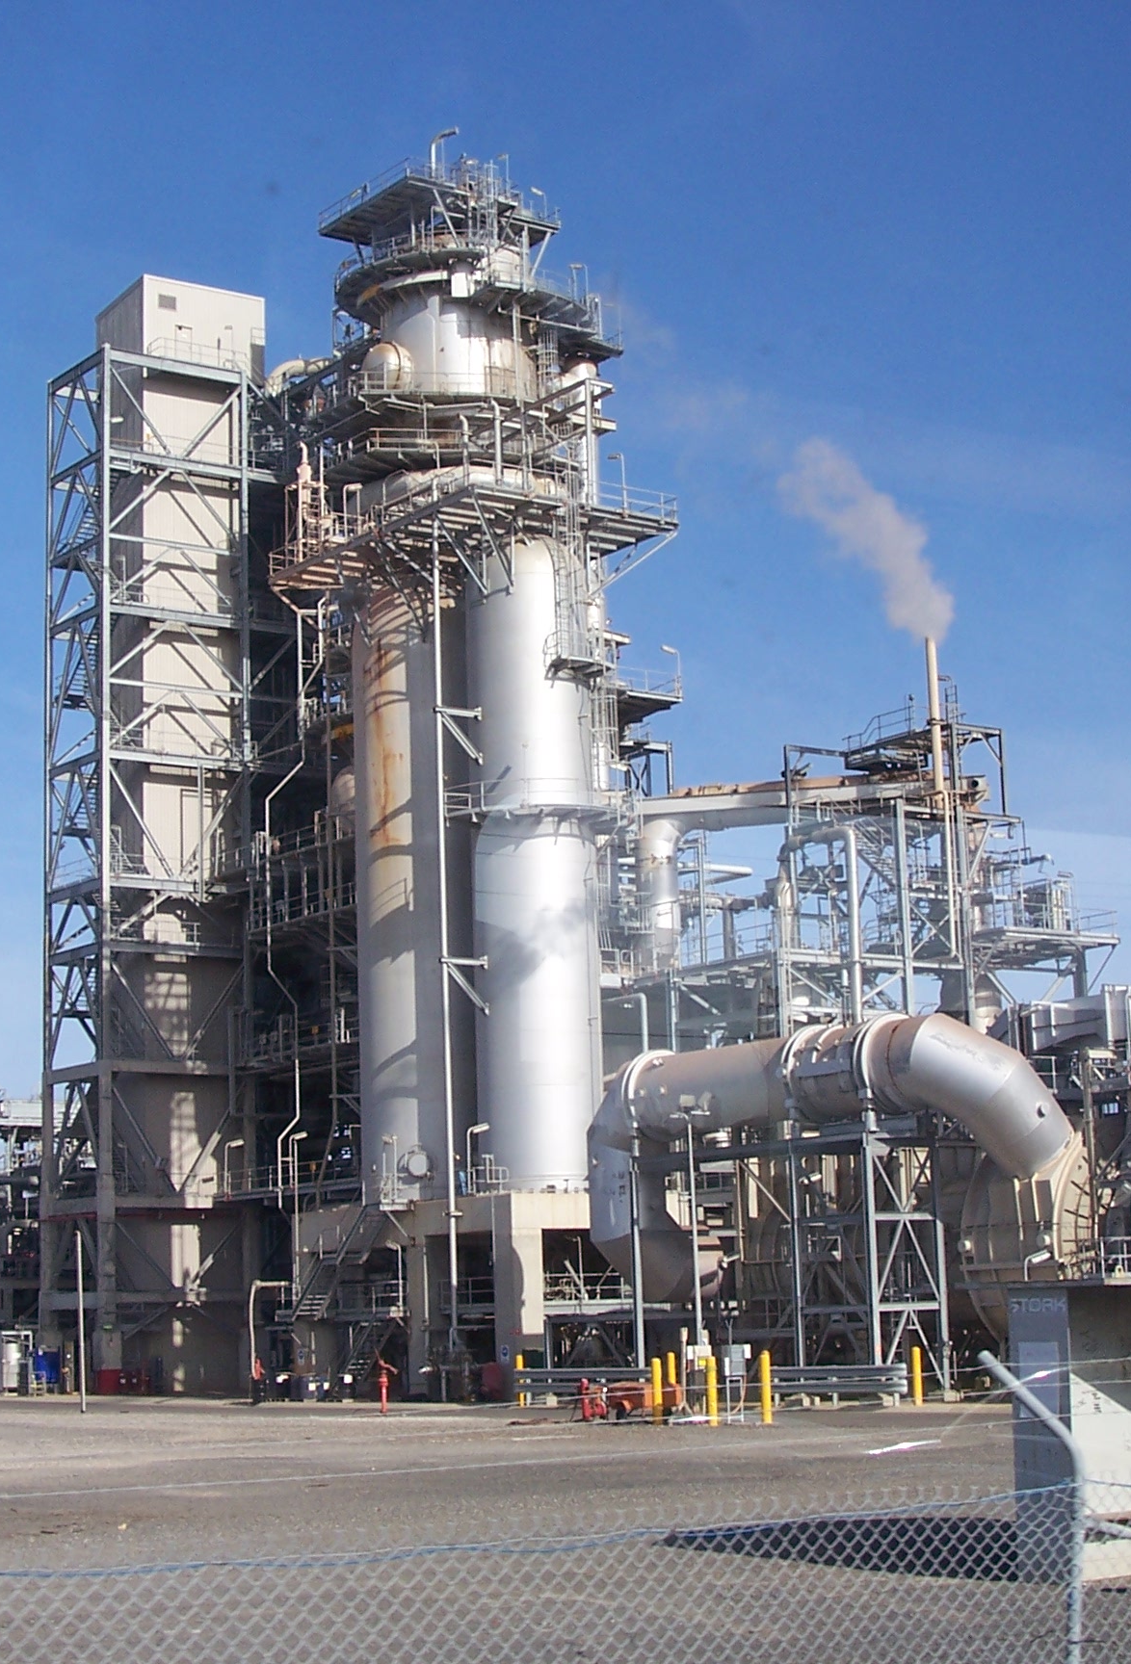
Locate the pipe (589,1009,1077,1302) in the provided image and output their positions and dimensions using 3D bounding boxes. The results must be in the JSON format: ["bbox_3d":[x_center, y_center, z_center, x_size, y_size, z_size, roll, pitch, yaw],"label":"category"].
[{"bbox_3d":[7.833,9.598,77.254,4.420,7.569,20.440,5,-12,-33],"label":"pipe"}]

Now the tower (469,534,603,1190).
[{"bbox_3d":[-0.985,1.049,90.000,4.173,21.676,4.173,-2,-10,0],"label":"tower"}]

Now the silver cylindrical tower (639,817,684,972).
[{"bbox_3d":[3.408,2.342,98.000,1.546,5.566,1.546,-2,-10,0],"label":"silver cylindrical tower"}]

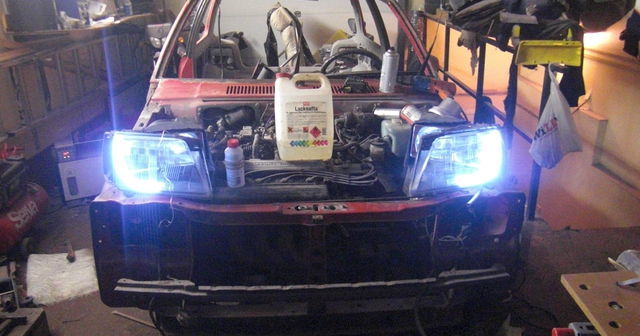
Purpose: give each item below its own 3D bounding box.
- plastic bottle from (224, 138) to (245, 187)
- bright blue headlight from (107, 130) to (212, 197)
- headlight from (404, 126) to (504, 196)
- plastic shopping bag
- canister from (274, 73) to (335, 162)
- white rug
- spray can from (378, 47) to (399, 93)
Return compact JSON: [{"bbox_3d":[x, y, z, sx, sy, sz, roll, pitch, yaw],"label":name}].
[{"bbox_3d":[-0.264,-0.017,1.600,0.060,0.146,0.060,0,19,0],"label":"plastic bottle"},{"bbox_3d":[-0.491,-0.020,1.600,0.275,0.170,0.170,1,19,3],"label":"bright blue headlight"},{"bbox_3d":[0.413,-0.023,1.600,0.275,0.170,0.170,-1,19,-3],"label":"headlight"},{"bbox_3d":[1.251,-0.263,2.750,0.250,0.520,0.150,5,20,14],"label":"plastic shopping bag"},{"bbox_3d":[-0.054,-0.180,1.790,0.195,0.285,0.135,-2,19,-6],"label":"canister"},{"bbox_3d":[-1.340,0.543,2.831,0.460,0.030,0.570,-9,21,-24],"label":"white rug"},{"bbox_3d":[0.295,-0.422,2.220,0.067,0.195,0.067,2,19,-1],"label":"spray can"}]

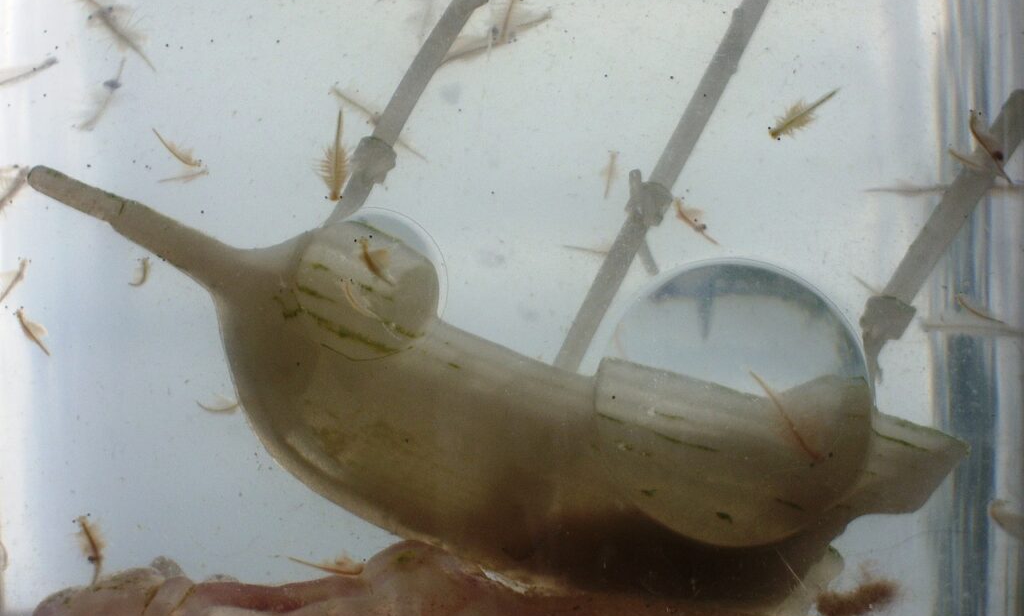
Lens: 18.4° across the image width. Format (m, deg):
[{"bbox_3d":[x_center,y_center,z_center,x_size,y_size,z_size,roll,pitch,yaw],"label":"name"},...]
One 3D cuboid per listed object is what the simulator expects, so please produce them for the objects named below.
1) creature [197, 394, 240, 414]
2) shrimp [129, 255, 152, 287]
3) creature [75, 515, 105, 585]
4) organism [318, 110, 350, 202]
[{"bbox_3d":[-0.033,0.011,0.355,0.005,0.002,0.002,-3,-5,-6],"label":"creature"},{"bbox_3d":[-0.040,-0.004,0.340,0.002,0.003,0.001,9,0,11],"label":"shrimp"},{"bbox_3d":[-0.045,0.026,0.340,0.003,0.008,0.002,-11,0,0],"label":"creature"},{"bbox_3d":[-0.019,-0.016,0.335,0.003,0.010,0.002,4,0,0],"label":"organism"}]

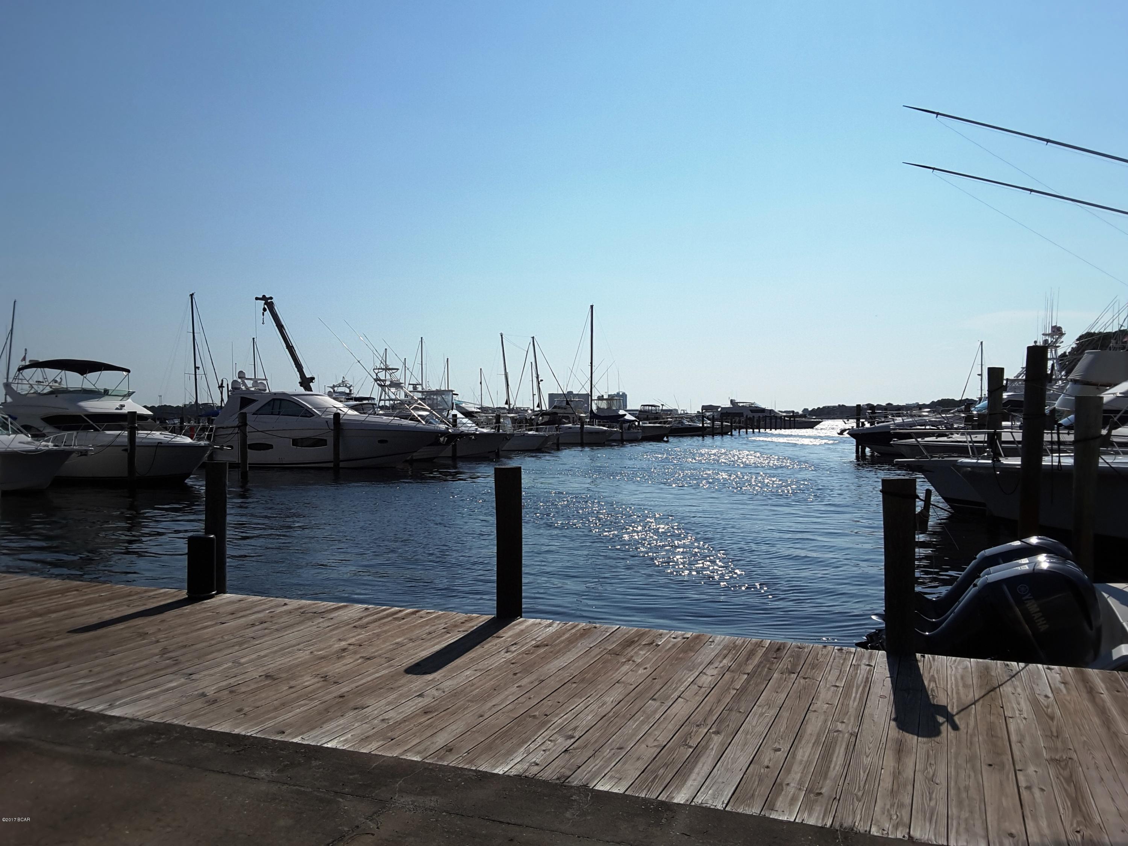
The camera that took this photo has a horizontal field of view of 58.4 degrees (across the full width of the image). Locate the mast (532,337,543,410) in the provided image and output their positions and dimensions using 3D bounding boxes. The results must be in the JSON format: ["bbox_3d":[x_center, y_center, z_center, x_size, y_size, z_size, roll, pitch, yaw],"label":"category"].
[{"bbox_3d":[-2.600,-4.020,98.000,0.200,8.650,0.200,-5,0,22],"label":"mast"}]

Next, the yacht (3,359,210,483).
[{"bbox_3d":[-18.700,-0.167,41.000,13.000,5.000,4.200,0,0,22],"label":"yacht"}]

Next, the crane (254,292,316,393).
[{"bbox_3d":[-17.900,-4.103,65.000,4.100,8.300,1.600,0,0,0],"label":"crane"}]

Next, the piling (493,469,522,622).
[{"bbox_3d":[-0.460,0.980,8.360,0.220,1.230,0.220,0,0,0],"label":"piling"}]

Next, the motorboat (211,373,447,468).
[{"bbox_3d":[-12.100,-0.193,52.800,13.600,4.900,4.300,0,0,22],"label":"motorboat"}]

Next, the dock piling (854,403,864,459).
[{"bbox_3d":[18.900,0.484,64.800,0.290,3.390,0.290,0,0,23],"label":"dock piling"}]

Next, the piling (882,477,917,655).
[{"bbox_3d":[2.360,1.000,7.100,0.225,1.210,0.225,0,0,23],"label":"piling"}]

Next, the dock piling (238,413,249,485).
[{"bbox_3d":[-12.960,0.945,40.800,0.290,2.780,0.290,0,0,23],"label":"dock piling"}]

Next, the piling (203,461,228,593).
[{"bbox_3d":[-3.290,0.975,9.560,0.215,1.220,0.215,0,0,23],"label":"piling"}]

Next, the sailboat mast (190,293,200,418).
[{"bbox_3d":[-31.000,-5.300,85.000,0.200,11.300,0.200,-3,0,22],"label":"sailboat mast"}]

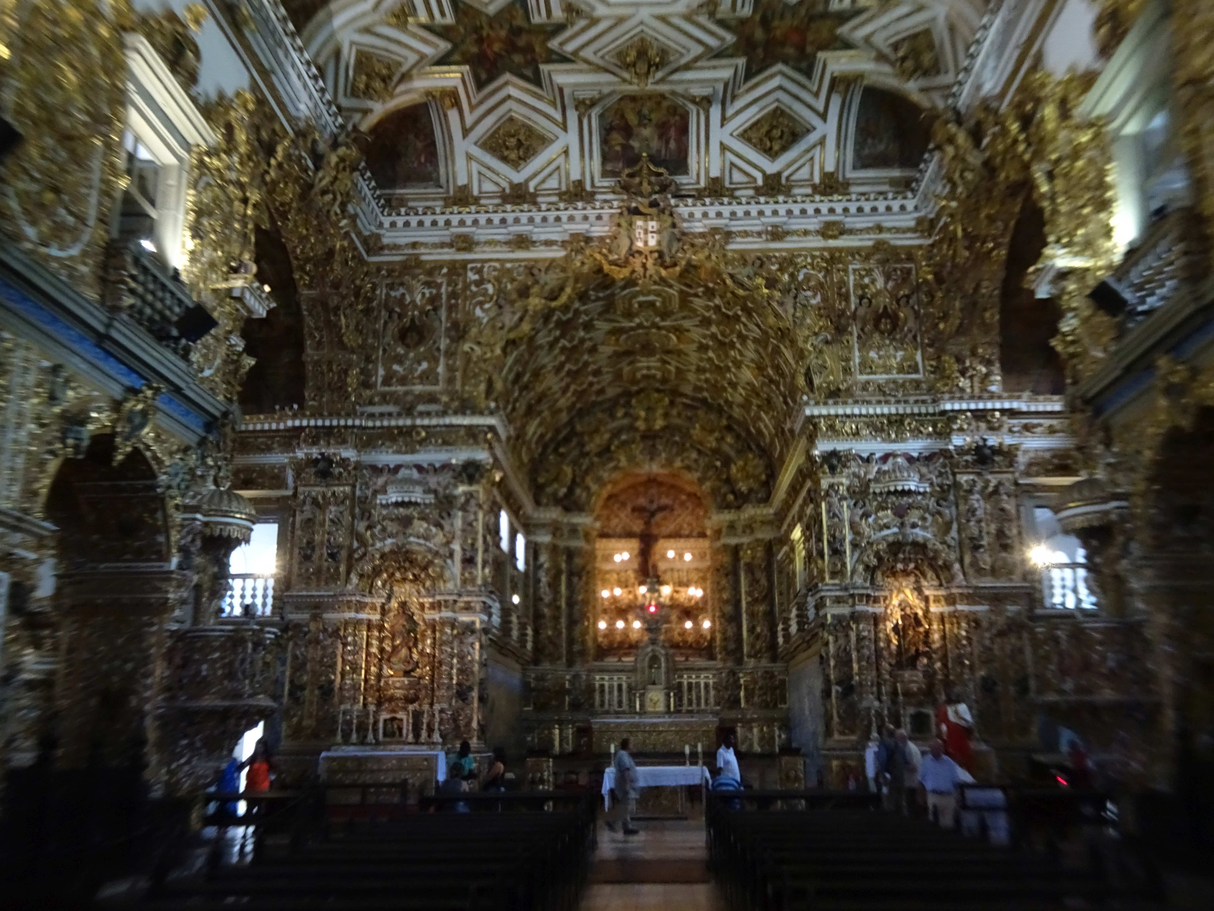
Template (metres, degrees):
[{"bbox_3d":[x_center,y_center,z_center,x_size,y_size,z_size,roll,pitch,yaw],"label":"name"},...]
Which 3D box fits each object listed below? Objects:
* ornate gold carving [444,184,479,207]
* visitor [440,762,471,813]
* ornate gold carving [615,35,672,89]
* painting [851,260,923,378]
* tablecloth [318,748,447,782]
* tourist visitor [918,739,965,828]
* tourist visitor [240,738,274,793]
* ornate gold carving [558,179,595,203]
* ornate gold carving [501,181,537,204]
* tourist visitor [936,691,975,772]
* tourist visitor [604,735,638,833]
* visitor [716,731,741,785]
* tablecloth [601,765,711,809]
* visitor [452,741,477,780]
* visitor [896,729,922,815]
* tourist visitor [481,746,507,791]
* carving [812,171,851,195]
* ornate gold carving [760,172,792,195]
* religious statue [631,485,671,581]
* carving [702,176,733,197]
[{"bbox_3d":[-3.941,-7.083,26.760,0.910,0.600,0.250,-1,-16,3],"label":"ornate gold carving"},{"bbox_3d":[-2.342,5.390,15.037,0.520,1.320,0.650,-1,-16,3],"label":"visitor"},{"bbox_3d":[0.865,-9.337,23.268,1.330,0.750,1.150,-1,-16,3],"label":"ornate gold carving"},{"bbox_3d":[7.224,-3.526,25.440,1.740,3.060,0.150,-1,-16,3],"label":"painting"},{"bbox_3d":[-4.975,6.898,21.781,2.680,0.667,0.800,-1,-16,3],"label":"tablecloth"},{"bbox_3d":[4.232,4.427,12.251,0.560,1.720,0.380,-5,-17,16],"label":"tourist visitor"},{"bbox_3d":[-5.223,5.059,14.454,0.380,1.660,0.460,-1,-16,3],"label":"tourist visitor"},{"bbox_3d":[-0.836,-7.174,26.618,0.950,0.600,0.250,-1,-16,3],"label":"ornate gold carving"},{"bbox_3d":[-2.397,-7.128,26.689,0.930,0.570,0.250,-1,-16,3],"label":"ornate gold carving"},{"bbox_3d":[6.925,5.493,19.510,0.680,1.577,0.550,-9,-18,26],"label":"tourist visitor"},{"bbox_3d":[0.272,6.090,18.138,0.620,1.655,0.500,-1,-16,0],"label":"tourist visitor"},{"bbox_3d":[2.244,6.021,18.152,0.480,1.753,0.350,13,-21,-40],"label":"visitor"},{"bbox_3d":[0.985,6.849,20.169,2.200,0.950,0.900,-1,-16,3],"label":"tablecloth"},{"bbox_3d":[-2.726,6.303,18.757,0.360,1.651,0.440,-8,-18,23],"label":"visitor"},{"bbox_3d":[5.054,5.502,16.483,0.380,1.766,0.480,10,-19,-33],"label":"visitor"},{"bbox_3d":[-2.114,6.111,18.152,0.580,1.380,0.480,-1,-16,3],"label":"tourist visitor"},{"bbox_3d":[5.703,-6.925,25.022,1.020,0.708,0.250,-1,-16,3],"label":"carving"},{"bbox_3d":[4.544,-7.282,26.359,0.780,0.590,0.250,-1,-16,3],"label":"ornate gold carving"},{"bbox_3d":[1.366,2.348,30.092,1.280,3.015,0.500,-1,-16,3],"label":"religious statue"},{"bbox_3d":[2.844,-6.892,25.167,0.820,0.603,0.250,-1,-16,3],"label":"carving"}]

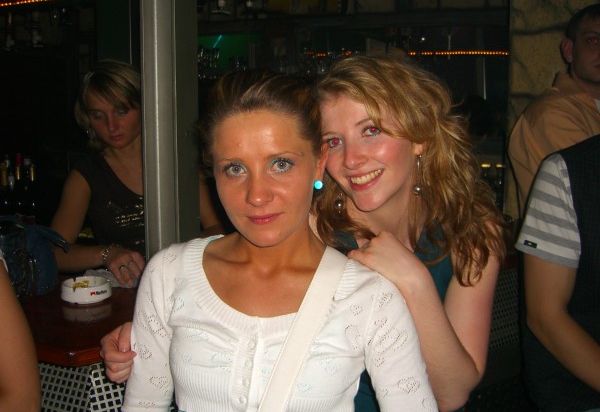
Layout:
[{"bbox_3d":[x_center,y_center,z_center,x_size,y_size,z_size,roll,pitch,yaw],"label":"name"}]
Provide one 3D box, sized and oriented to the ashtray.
[{"bbox_3d":[-0.544,0.214,1.680,0.123,0.040,0.123,1,8,0],"label":"ashtray"}]

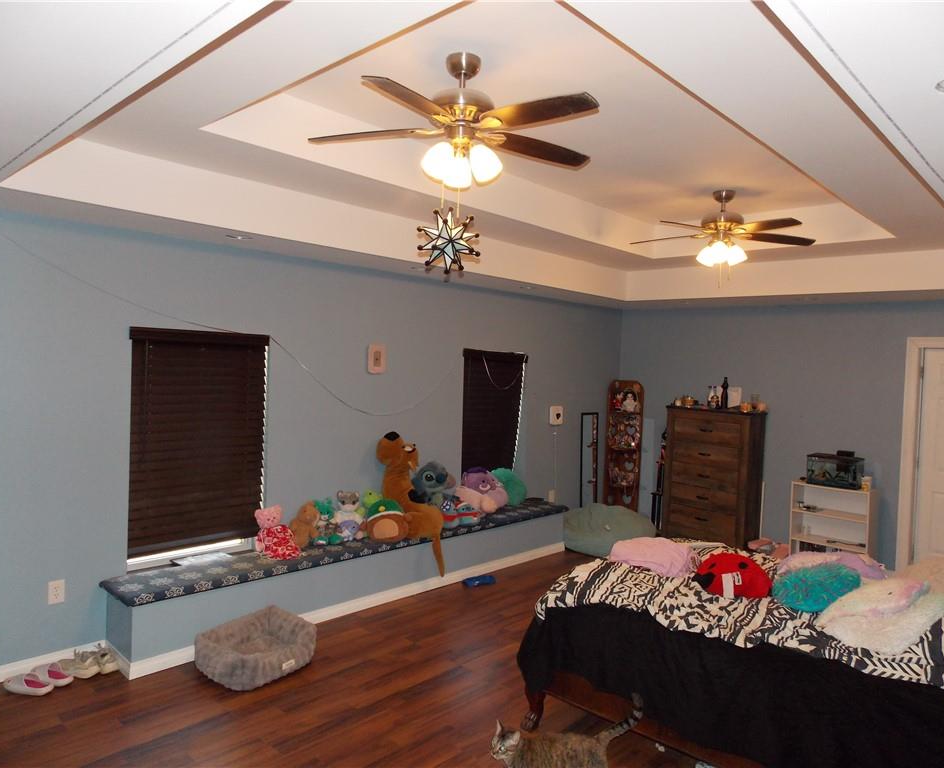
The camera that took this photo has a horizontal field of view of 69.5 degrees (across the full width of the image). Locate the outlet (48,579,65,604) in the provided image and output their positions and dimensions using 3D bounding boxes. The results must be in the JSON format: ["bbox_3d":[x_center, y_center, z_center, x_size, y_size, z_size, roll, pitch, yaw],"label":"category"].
[{"bbox_3d":[-2.280,1.146,3.739,0.010,0.120,0.079,3,2,43],"label":"outlet"}]

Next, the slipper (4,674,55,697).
[{"bbox_3d":[-2.277,1.532,3.498,0.255,0.080,0.098,2,1,12],"label":"slipper"}]

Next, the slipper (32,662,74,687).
[{"bbox_3d":[-2.210,1.532,3.583,0.255,0.080,0.098,2,1,6],"label":"slipper"}]

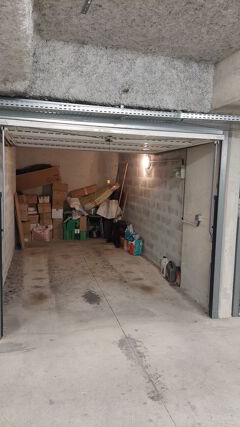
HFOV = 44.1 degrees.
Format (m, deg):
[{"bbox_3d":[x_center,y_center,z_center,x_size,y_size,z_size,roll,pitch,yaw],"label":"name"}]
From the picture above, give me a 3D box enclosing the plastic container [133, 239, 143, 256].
[{"bbox_3d":[0.392,0.724,6.324,0.160,0.325,0.180,0,6,-15],"label":"plastic container"}]

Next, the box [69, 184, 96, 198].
[{"bbox_3d":[-0.982,-0.579,7.738,0.700,0.160,0.270,-16,10,-12],"label":"box"}]

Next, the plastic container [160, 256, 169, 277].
[{"bbox_3d":[0.752,0.905,4.952,0.105,0.340,0.145,0,6,-15],"label":"plastic container"}]

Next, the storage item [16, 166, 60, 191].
[{"bbox_3d":[-1.966,-0.852,7.188,1.000,0.360,0.420,-12,9,-13],"label":"storage item"}]

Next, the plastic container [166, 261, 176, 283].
[{"bbox_3d":[0.828,0.931,4.767,0.120,0.320,0.150,0,6,-15],"label":"plastic container"}]

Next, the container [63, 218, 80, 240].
[{"bbox_3d":[-1.256,0.400,7.674,0.420,0.540,0.400,0,6,-15],"label":"container"}]

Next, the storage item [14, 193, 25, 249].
[{"bbox_3d":[-2.253,0.153,6.655,0.050,1.220,0.500,-7,8,-14],"label":"storage item"}]

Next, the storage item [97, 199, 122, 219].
[{"bbox_3d":[-0.268,-0.130,7.354,0.580,0.440,0.420,0,6,-15],"label":"storage item"}]

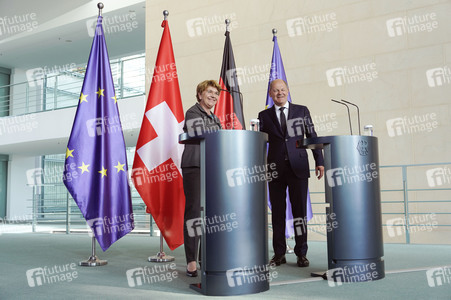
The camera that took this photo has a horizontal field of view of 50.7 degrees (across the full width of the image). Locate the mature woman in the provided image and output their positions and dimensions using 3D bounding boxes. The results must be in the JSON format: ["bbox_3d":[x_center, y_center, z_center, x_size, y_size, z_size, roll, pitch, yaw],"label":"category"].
[{"bbox_3d":[-0.184,0.218,3.998,0.460,1.621,0.360,3,-7,-38],"label":"mature woman"}]

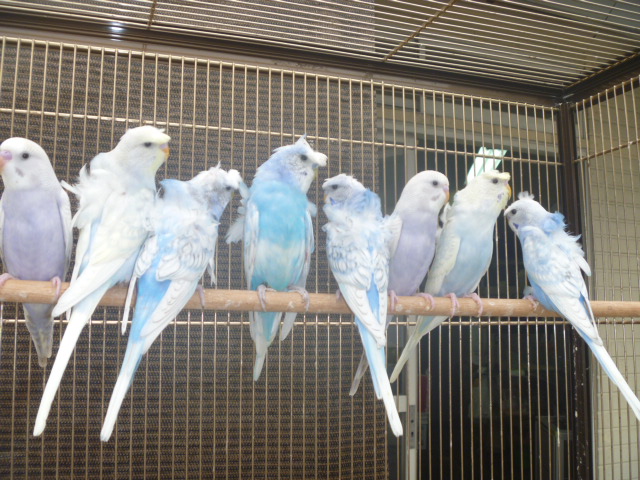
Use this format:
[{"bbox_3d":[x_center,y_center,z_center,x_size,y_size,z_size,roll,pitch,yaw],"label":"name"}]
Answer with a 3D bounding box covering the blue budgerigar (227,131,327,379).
[{"bbox_3d":[-0.028,0.021,0.432,0.060,0.160,0.117,3,-7,-21],"label":"blue budgerigar"}]

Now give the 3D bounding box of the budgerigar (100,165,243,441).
[{"bbox_3d":[-0.089,0.033,0.399,0.056,0.167,0.112,-4,-8,29],"label":"budgerigar"}]

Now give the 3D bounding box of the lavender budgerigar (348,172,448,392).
[{"bbox_3d":[0.056,0.036,0.467,0.049,0.163,0.112,5,-9,-36],"label":"lavender budgerigar"}]

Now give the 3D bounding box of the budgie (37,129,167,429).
[{"bbox_3d":[-0.124,0.019,0.380,0.055,0.181,0.088,-5,-9,35],"label":"budgie"}]

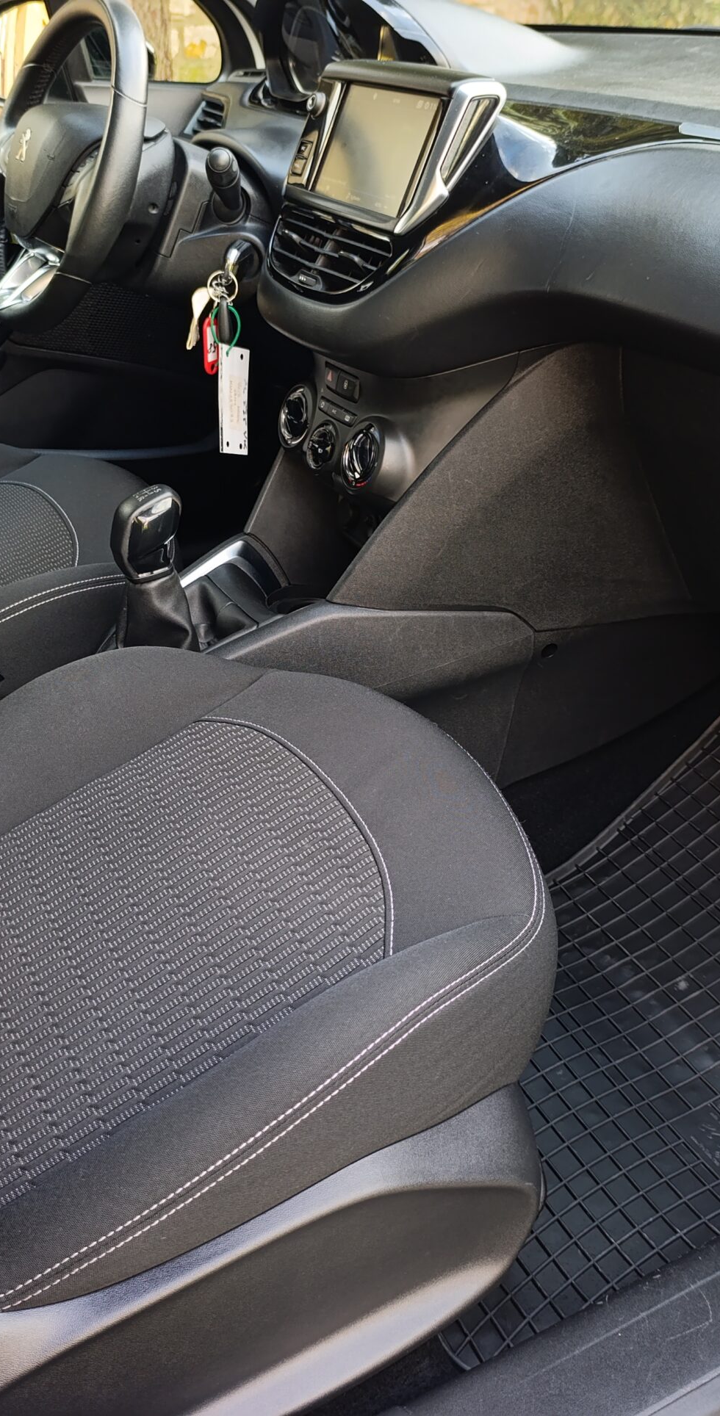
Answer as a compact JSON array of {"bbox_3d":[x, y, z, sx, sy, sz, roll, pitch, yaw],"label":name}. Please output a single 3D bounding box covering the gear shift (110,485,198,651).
[{"bbox_3d":[-0.184,-0.119,1.123,0.072,0.150,0.062,-12,33,-27],"label":"gear shift"}]

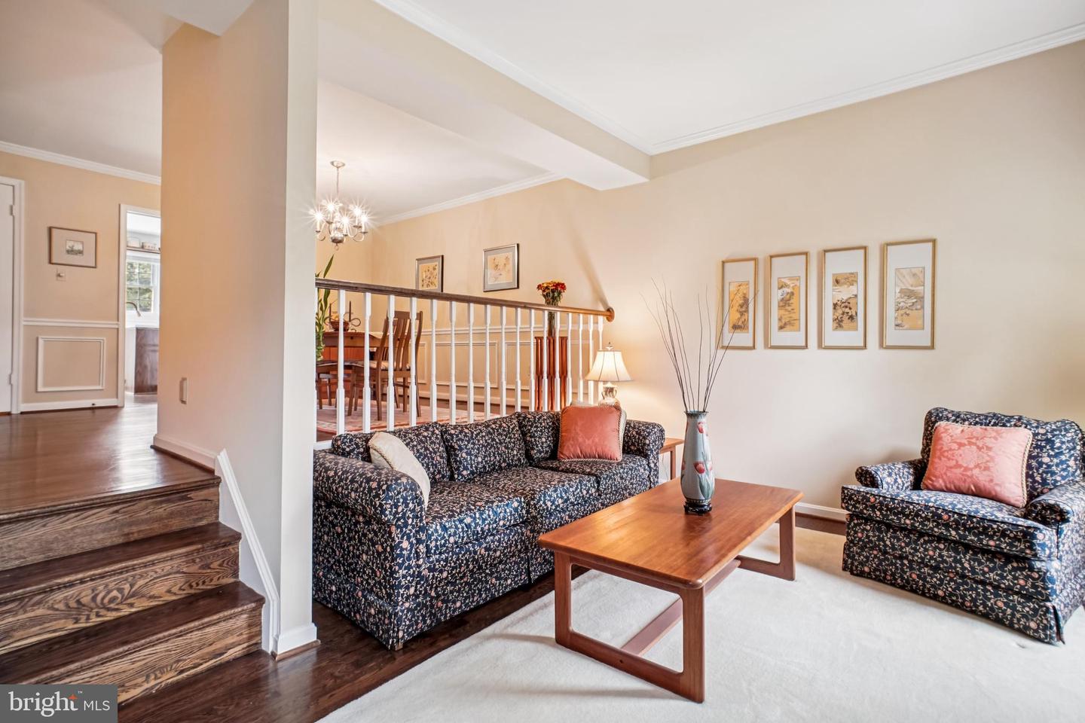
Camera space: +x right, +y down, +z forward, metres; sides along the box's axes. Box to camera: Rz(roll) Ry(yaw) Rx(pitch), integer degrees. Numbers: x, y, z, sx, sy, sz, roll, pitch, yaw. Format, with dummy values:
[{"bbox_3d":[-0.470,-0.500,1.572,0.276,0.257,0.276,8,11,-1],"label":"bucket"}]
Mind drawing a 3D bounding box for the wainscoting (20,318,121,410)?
[{"bbox_3d":[-4.561,0.031,4.671,0.040,0.860,0.680,1,1,42],"label":"wainscoting"}]

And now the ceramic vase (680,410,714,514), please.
[{"bbox_3d":[0.725,0.467,2.242,0.153,0.452,0.153,1,1,41],"label":"ceramic vase"}]

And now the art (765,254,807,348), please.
[{"bbox_3d":[1.850,-0.450,3.630,0.272,0.710,0.030,1,1,38],"label":"art"}]

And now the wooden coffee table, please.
[{"bbox_3d":[0.673,0.906,2.208,0.650,0.425,1.310,1,1,40],"label":"wooden coffee table"}]

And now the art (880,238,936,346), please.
[{"bbox_3d":[2.416,-0.436,3.180,0.272,0.710,0.030,1,1,38],"label":"art"}]

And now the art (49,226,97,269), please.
[{"bbox_3d":[-4.487,-1.089,4.617,0.025,0.347,0.322,1,1,40],"label":"art"}]

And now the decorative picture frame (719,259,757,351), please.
[{"bbox_3d":[1.537,-0.450,3.785,0.262,0.690,0.025,1,1,40],"label":"decorative picture frame"}]

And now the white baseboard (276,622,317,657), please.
[{"bbox_3d":[-0.960,1.083,1.887,0.145,0.092,0.030,0,1,-45],"label":"white baseboard"}]

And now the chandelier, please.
[{"bbox_3d":[-1.945,-1.505,4.600,0.560,0.800,0.560,1,1,42],"label":"chandelier"}]

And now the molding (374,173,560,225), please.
[{"bbox_3d":[-1.139,-1.944,5.920,3.310,0.080,0.065,1,1,39],"label":"molding"}]

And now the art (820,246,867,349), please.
[{"bbox_3d":[2.075,-0.429,3.316,0.257,0.690,0.025,1,1,40],"label":"art"}]

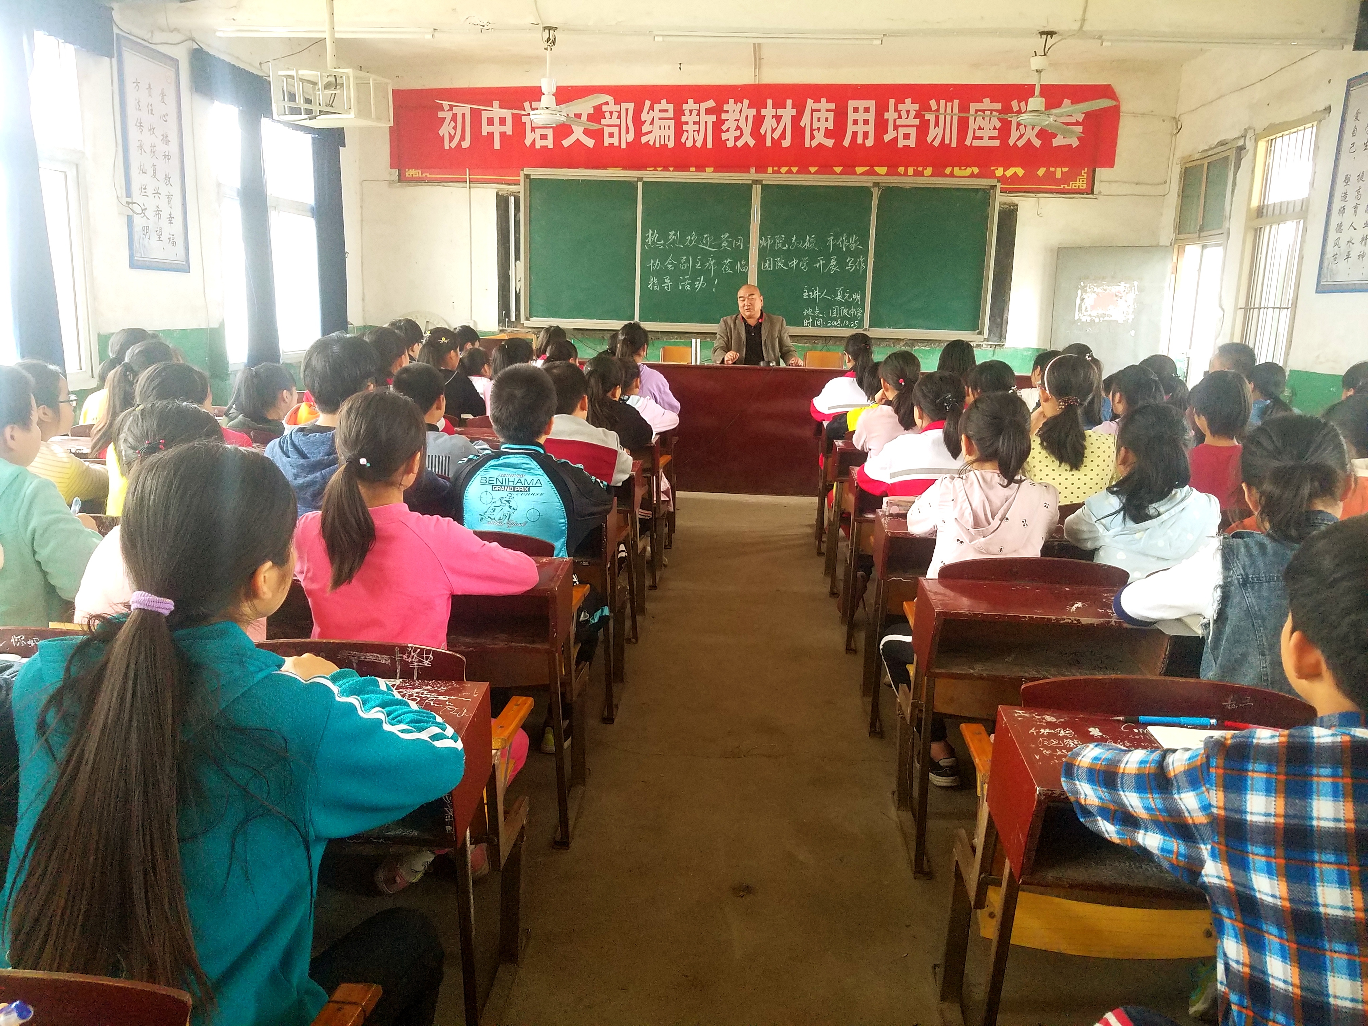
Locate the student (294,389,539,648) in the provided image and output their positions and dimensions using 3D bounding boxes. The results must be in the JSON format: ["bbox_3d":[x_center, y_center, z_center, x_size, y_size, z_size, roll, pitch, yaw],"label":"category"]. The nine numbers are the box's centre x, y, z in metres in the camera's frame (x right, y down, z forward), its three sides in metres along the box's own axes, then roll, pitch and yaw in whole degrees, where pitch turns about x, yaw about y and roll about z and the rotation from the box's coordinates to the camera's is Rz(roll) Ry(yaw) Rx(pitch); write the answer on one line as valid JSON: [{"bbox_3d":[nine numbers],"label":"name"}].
[{"bbox_3d":[-0.619,0.309,2.332,0.550,1.180,0.680,2,12,3],"label":"student"}]

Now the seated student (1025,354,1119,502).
[{"bbox_3d":[1.282,0.086,3.595,0.420,1.260,0.620,2,12,0],"label":"seated student"}]

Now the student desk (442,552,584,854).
[{"bbox_3d":[-0.531,0.496,2.590,0.500,0.752,0.420,2,12,-1],"label":"student desk"}]

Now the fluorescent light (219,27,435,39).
[{"bbox_3d":[-1.962,-2.626,5.630,1.235,0.060,0.060,2,12,3],"label":"fluorescent light"}]

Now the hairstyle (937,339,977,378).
[{"bbox_3d":[1.386,-0.749,5.227,0.190,0.260,0.220,2,12,3],"label":"hairstyle"}]

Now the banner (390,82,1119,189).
[{"bbox_3d":[0.523,-3.207,8.682,6.103,0.743,0.040,2,11,3],"label":"banner"}]

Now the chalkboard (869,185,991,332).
[{"bbox_3d":[2.118,-2.158,8.786,1.003,1.191,0.040,2,11,3],"label":"chalkboard"}]

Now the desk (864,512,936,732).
[{"bbox_3d":[0.885,0.360,3.388,0.530,0.720,0.400,2,12,3],"label":"desk"}]

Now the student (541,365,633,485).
[{"bbox_3d":[-0.389,0.032,3.775,0.450,1.190,0.660,3,12,8],"label":"student"}]

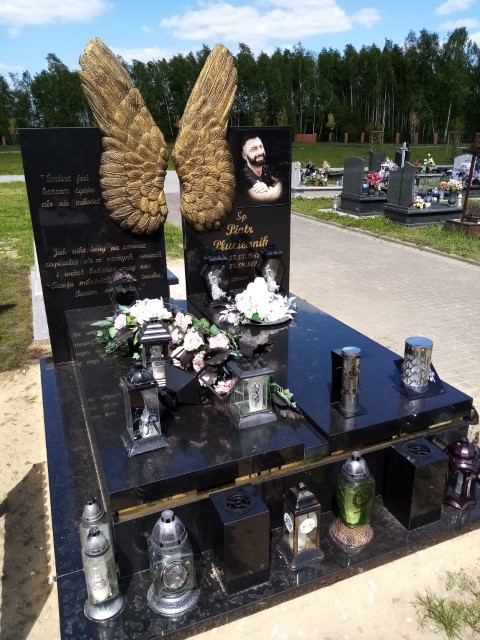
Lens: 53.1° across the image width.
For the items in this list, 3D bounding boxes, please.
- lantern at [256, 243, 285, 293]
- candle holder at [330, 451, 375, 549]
[{"bbox_3d":[0.233,-0.345,3.397,0.172,0.365,0.165,-9,22,-21],"label":"lantern"},{"bbox_3d":[0.433,0.655,1.792,0.170,0.391,0.170,-5,21,-13],"label":"candle holder"}]

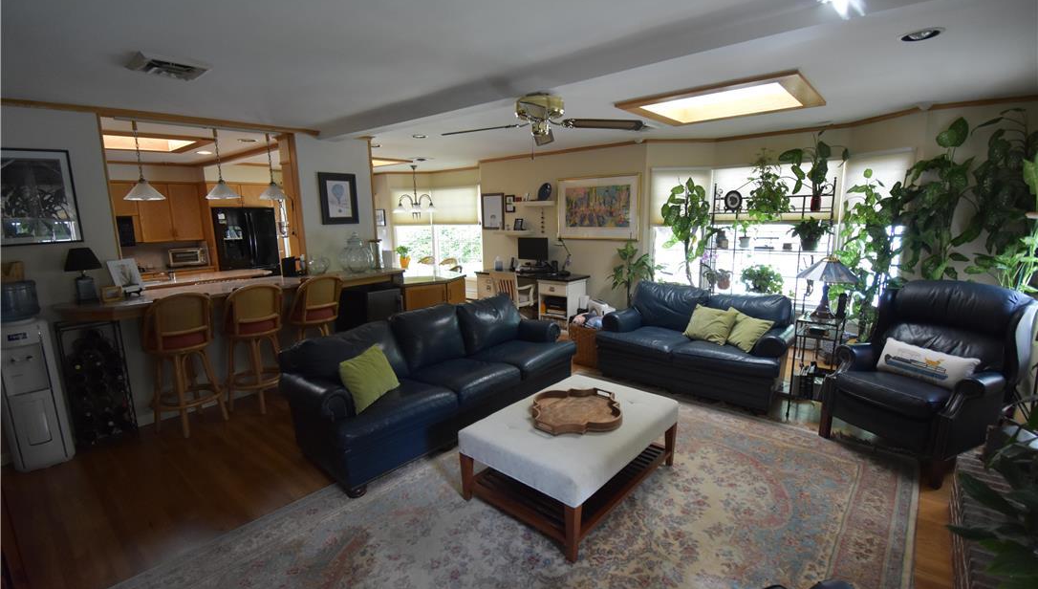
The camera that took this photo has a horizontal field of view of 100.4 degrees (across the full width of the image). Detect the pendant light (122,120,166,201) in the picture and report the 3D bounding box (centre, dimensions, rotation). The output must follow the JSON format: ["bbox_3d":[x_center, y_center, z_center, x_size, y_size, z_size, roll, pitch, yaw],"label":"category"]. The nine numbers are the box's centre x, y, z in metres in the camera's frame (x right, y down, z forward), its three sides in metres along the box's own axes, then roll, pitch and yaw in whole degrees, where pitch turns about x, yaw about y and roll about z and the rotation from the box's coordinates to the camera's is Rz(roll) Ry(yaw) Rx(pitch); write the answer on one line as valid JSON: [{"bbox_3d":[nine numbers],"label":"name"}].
[{"bbox_3d":[-2.942,-1.030,3.341,0.275,0.600,0.275,7,13,38],"label":"pendant light"}]

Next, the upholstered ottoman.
[{"bbox_3d":[0.350,0.937,2.630,0.780,0.435,1.150,8,13,41],"label":"upholstered ottoman"}]

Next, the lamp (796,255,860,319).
[{"bbox_3d":[2.519,-0.056,3.532,0.410,0.520,0.410,7,13,38],"label":"lamp"}]

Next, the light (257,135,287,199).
[{"bbox_3d":[-2.314,-1.195,4.050,0.270,0.600,0.270,8,13,41],"label":"light"}]

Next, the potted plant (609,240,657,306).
[{"bbox_3d":[1.367,-0.008,5.313,0.540,1.250,0.520,9,14,41],"label":"potted plant"}]

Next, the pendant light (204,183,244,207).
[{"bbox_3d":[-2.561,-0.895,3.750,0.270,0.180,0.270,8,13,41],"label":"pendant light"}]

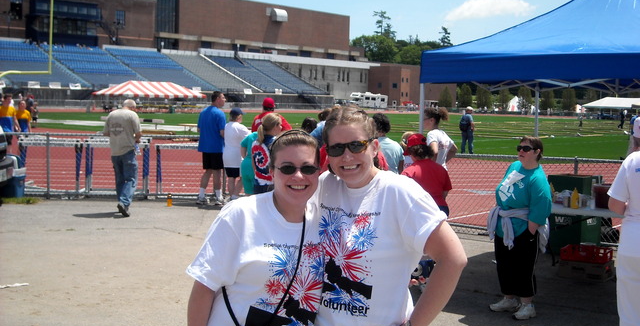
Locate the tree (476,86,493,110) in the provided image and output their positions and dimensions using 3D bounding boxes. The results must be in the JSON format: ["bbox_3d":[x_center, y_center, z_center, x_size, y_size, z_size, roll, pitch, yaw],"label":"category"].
[{"bbox_3d":[31.959,-12.725,176.000,2.914,5.828,2.914,1,4,0],"label":"tree"}]

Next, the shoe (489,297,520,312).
[{"bbox_3d":[1.568,1.202,7.680,0.265,0.120,0.100,0,4,-18],"label":"shoe"}]

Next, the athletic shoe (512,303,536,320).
[{"bbox_3d":[1.718,1.244,7.600,0.265,0.120,0.100,-2,5,-42],"label":"athletic shoe"}]

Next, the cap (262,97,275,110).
[{"bbox_3d":[-0.802,-0.936,14.250,0.180,0.150,0.270,1,1,-5],"label":"cap"}]

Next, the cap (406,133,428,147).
[{"bbox_3d":[0.928,-0.205,8.850,0.180,0.150,0.270,-3,-13,-46],"label":"cap"}]

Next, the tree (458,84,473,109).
[{"bbox_3d":[28.365,-12.628,176.000,2.526,5.634,2.526,1,4,0],"label":"tree"}]

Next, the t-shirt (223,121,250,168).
[{"bbox_3d":[-1.330,-0.290,14.600,0.480,0.720,0.320,2,4,18],"label":"t-shirt"}]

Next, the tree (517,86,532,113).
[{"bbox_3d":[38.923,-12.104,172.000,2.753,5.601,2.753,1,4,0],"label":"tree"}]

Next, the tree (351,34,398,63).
[{"bbox_3d":[14.571,-24.175,240.000,12.982,20.002,12.982,1,4,0],"label":"tree"}]

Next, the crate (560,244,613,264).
[{"bbox_3d":[2.785,0.955,9.460,0.450,0.125,0.345,3,4,30],"label":"crate"}]

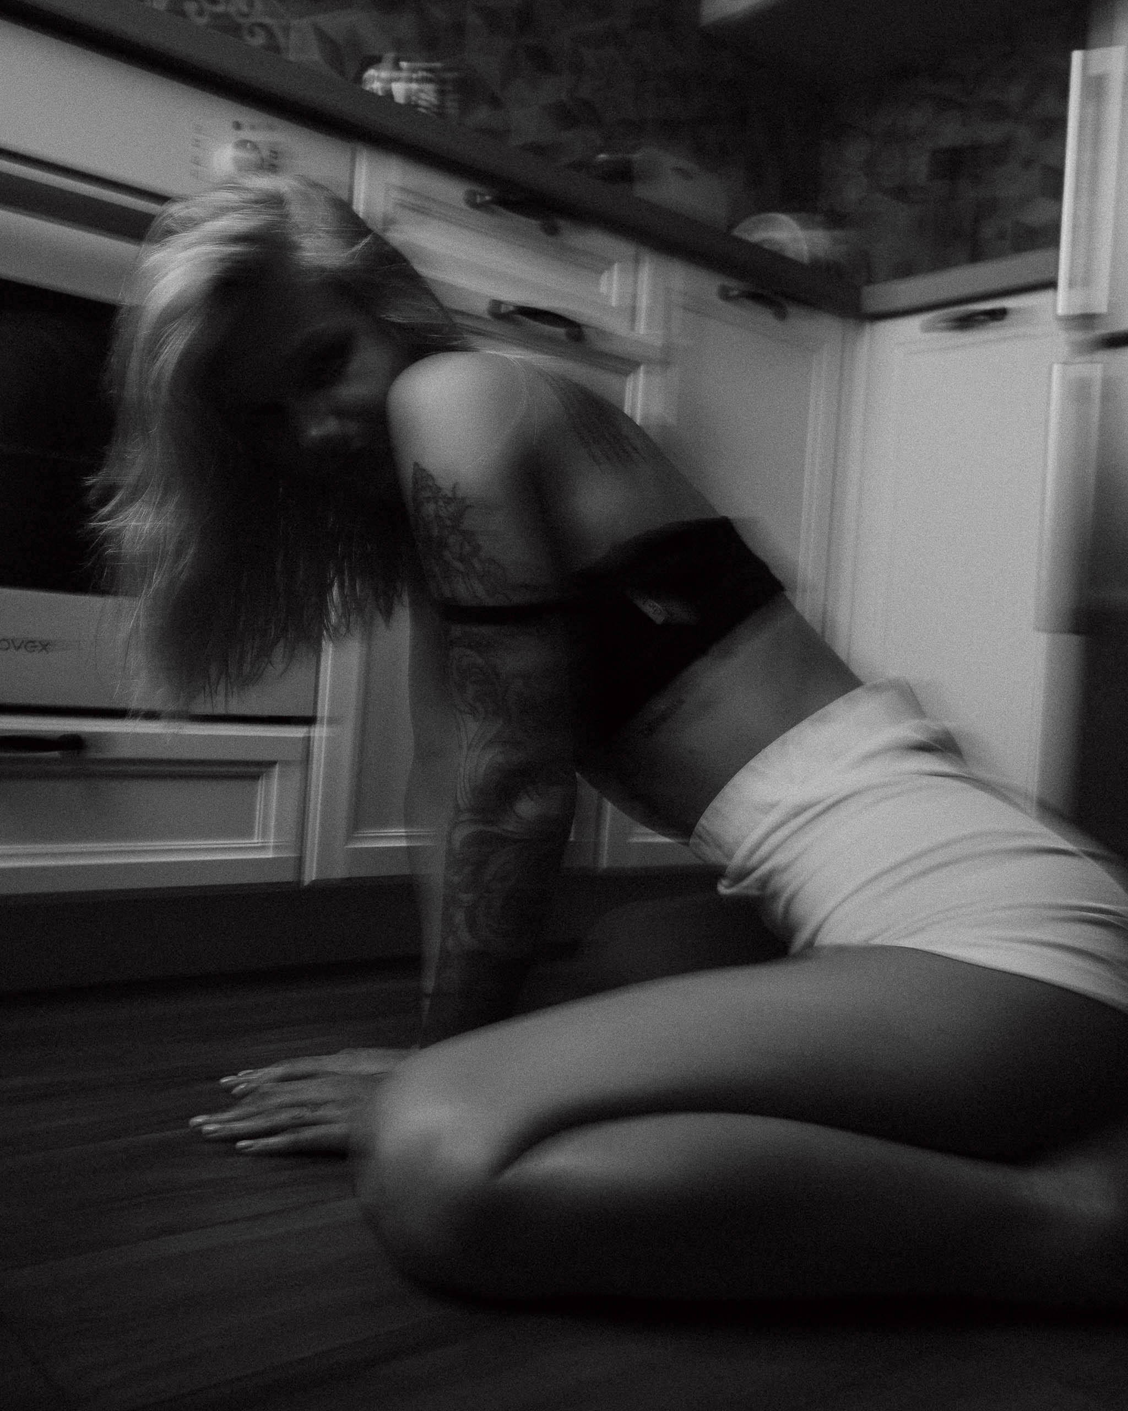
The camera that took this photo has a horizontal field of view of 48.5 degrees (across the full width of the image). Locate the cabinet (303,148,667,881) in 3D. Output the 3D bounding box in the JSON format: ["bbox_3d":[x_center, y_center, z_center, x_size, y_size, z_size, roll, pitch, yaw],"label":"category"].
[{"bbox_3d":[-0.238,-0.196,1.622,0.395,0.758,0.549,3,1,-37],"label":"cabinet"}]

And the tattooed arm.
[{"bbox_3d":[-0.060,0.008,0.925,0.145,0.540,0.140,4,1,-12],"label":"tattooed arm"}]

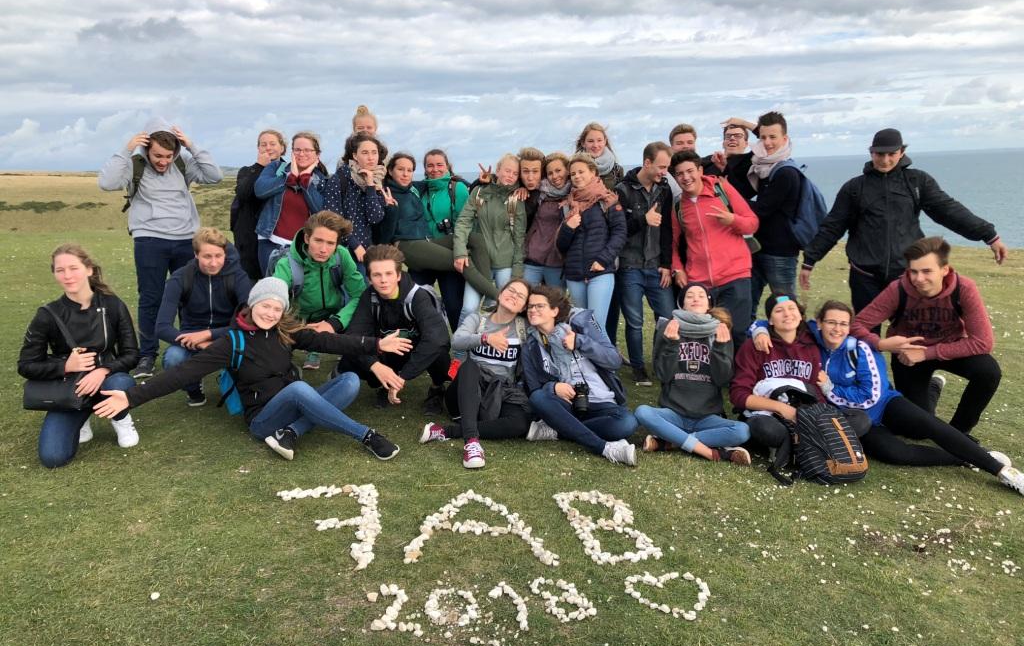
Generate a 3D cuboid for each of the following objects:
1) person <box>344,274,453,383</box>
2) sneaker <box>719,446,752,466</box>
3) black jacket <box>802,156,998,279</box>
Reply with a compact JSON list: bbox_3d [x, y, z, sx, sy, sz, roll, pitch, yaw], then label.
[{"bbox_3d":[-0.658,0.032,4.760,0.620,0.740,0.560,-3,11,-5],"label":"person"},{"bbox_3d":[1.071,0.635,3.970,0.095,0.090,0.240,-8,11,-43],"label":"sneaker"},{"bbox_3d":[2.367,-0.643,5.100,1.140,0.740,0.360,1,11,16],"label":"black jacket"}]

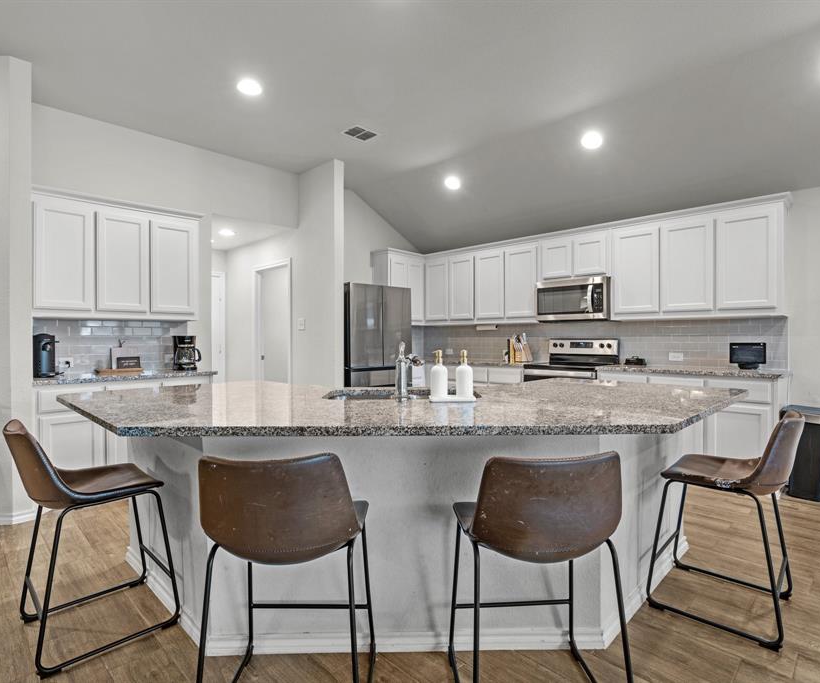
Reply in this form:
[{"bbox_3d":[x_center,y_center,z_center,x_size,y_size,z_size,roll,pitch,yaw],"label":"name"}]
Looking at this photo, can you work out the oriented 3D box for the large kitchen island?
[{"bbox_3d":[0.026,0.722,2.310,3.523,0.914,1.712,0,0,0],"label":"large kitchen island"}]

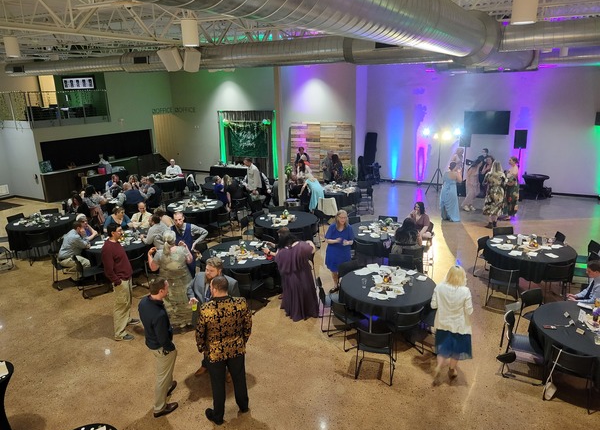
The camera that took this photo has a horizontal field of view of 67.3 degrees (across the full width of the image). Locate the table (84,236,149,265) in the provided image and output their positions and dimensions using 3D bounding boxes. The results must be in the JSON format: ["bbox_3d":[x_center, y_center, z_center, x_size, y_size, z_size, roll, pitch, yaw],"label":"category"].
[{"bbox_3d":[-3.848,0.900,9.633,1.530,0.760,1.530,-1,16,0],"label":"table"}]

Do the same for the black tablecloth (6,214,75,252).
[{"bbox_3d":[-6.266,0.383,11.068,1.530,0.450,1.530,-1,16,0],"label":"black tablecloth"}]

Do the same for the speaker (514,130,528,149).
[{"bbox_3d":[7.181,-2.451,14.708,0.400,0.620,0.370,5,17,23],"label":"speaker"}]

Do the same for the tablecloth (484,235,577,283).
[{"bbox_3d":[4.399,0.984,8.682,1.550,0.760,1.550,-1,16,0],"label":"tablecloth"}]

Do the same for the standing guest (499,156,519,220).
[{"bbox_3d":[6.033,-0.807,13.068,0.450,1.720,0.500,4,17,17],"label":"standing guest"}]

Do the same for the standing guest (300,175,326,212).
[{"bbox_3d":[0.346,-0.642,13.702,0.720,1.320,0.520,11,20,37],"label":"standing guest"}]

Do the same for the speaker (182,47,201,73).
[{"bbox_3d":[-2.573,-3.697,10.786,0.400,0.570,0.360,-10,42,-29],"label":"speaker"}]

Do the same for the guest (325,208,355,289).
[{"bbox_3d":[0.755,0.675,8.527,0.540,1.630,0.380,-5,17,-11],"label":"guest"}]

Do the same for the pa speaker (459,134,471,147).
[{"bbox_3d":[5.507,-2.577,14.935,0.390,0.600,0.350,7,19,26],"label":"pa speaker"}]

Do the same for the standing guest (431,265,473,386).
[{"bbox_3d":[1.980,1.400,5.821,0.540,1.620,0.460,1,16,10],"label":"standing guest"}]

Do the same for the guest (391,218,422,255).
[{"bbox_3d":[2.125,0.643,9.099,0.550,1.280,0.780,-5,16,-14],"label":"guest"}]

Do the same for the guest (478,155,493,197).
[{"bbox_3d":[5.575,-0.946,13.492,0.500,1.620,0.400,10,20,35],"label":"guest"}]

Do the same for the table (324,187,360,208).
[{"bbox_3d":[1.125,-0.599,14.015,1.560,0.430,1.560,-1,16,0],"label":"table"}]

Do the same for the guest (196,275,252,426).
[{"bbox_3d":[-0.874,1.557,5.247,0.600,1.810,0.420,-7,17,-17],"label":"guest"}]

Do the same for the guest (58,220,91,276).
[{"bbox_3d":[-4.662,0.763,9.423,0.800,1.220,0.520,-7,17,-19],"label":"guest"}]

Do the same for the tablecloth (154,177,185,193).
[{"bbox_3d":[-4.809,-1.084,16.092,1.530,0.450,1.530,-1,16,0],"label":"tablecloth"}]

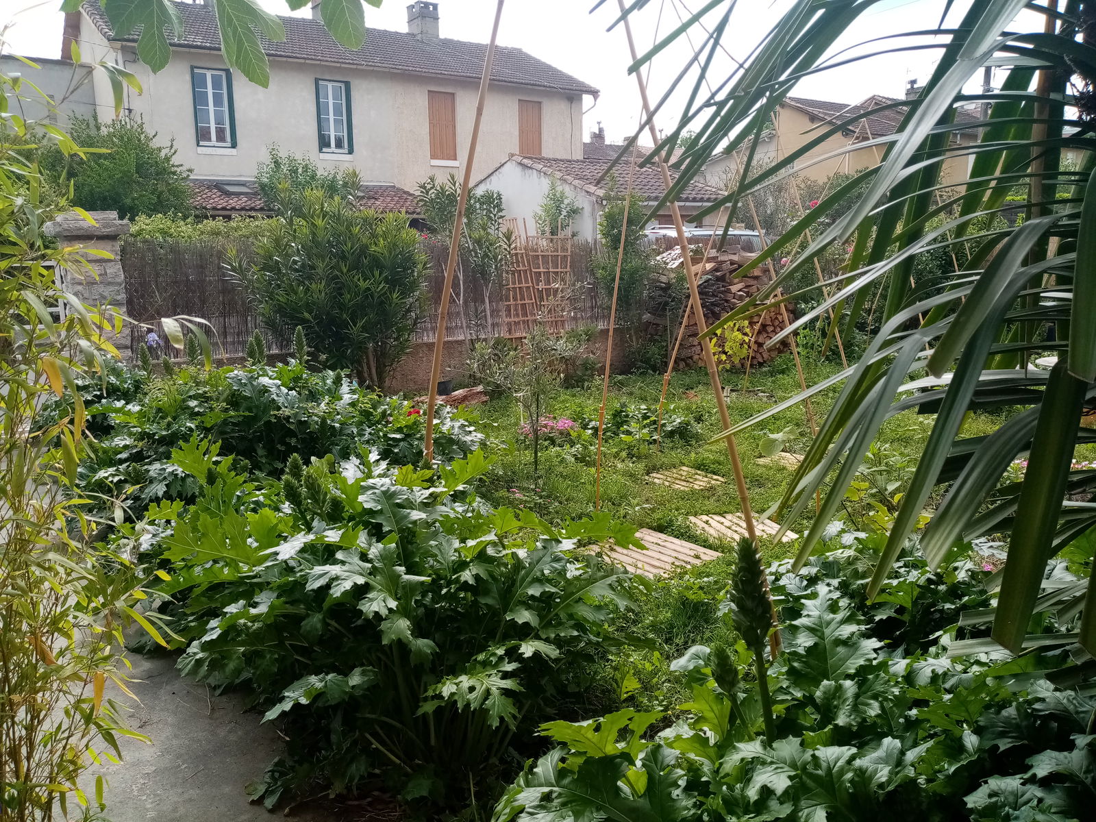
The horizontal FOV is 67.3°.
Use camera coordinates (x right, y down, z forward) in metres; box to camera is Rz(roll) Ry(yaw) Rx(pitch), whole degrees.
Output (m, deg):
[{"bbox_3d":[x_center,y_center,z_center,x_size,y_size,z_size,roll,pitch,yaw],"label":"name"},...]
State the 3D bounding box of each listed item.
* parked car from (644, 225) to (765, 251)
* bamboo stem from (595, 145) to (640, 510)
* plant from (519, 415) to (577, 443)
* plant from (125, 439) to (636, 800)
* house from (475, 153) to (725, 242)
[{"bbox_3d":[3.597,-2.562,15.638,4.350,1.660,1.800,-8,13,-33],"label":"parked car"},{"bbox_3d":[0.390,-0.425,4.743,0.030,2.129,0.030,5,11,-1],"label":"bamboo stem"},{"bbox_3d":[0.003,0.155,6.602,0.480,0.260,0.420,0,11,0],"label":"plant"},{"bbox_3d":[-0.638,0.560,2.986,1.600,0.880,1.300,-4,12,-20],"label":"plant"},{"bbox_3d":[0.673,-3.999,18.695,3.469,3.307,6.446,-8,13,-33],"label":"house"}]

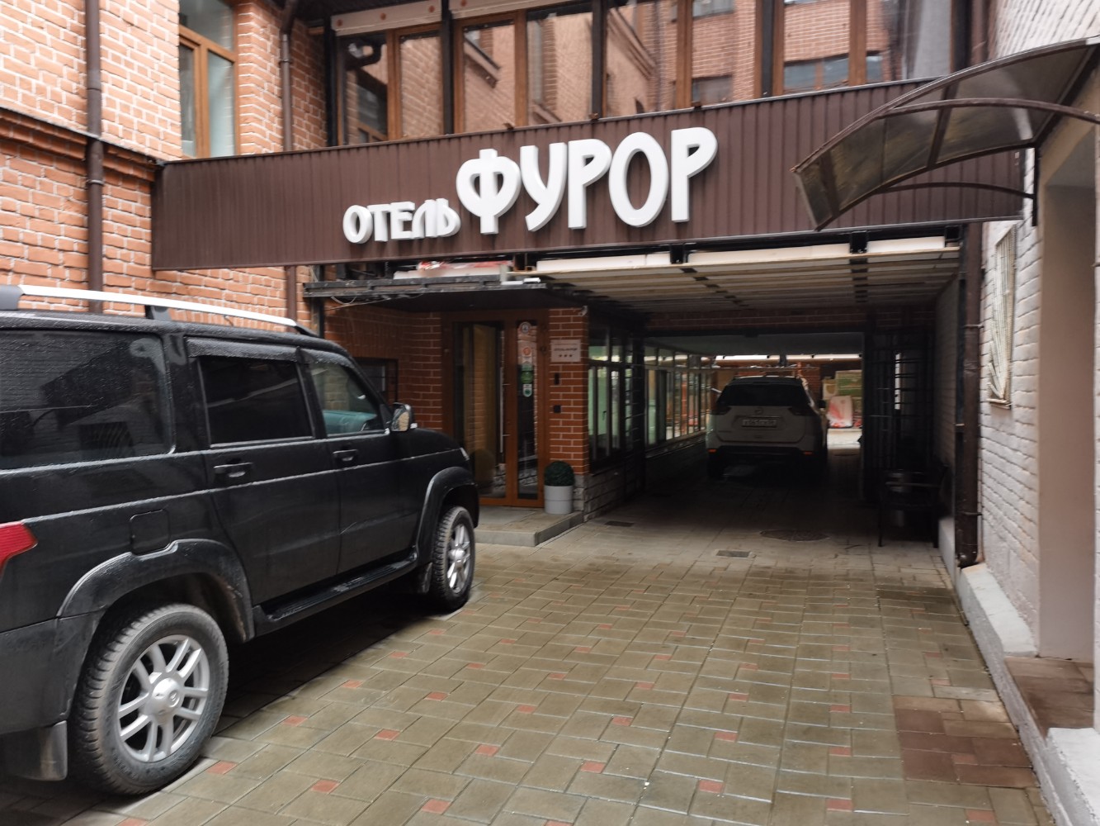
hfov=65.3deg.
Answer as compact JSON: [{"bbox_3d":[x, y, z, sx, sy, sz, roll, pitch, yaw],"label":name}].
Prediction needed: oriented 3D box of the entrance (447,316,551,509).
[{"bbox_3d":[-0.601,-0.025,9.848,1.116,2.181,0.100,0,3,19],"label":"entrance"}]

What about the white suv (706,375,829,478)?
[{"bbox_3d":[4.037,0.186,15.649,1.830,1.710,4.660,0,3,19],"label":"white suv"}]

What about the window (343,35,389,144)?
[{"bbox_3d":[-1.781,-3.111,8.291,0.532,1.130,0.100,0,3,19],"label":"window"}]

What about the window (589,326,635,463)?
[{"bbox_3d":[0.808,-0.249,10.725,0.100,1.545,2.307,0,3,19],"label":"window"}]

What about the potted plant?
[{"bbox_3d":[0.101,0.796,9.298,0.340,0.559,0.340,0,2,0],"label":"potted plant"}]

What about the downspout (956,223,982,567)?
[{"bbox_3d":[3.140,-0.120,6.414,0.160,2.568,0.120,0,3,19],"label":"downspout"}]

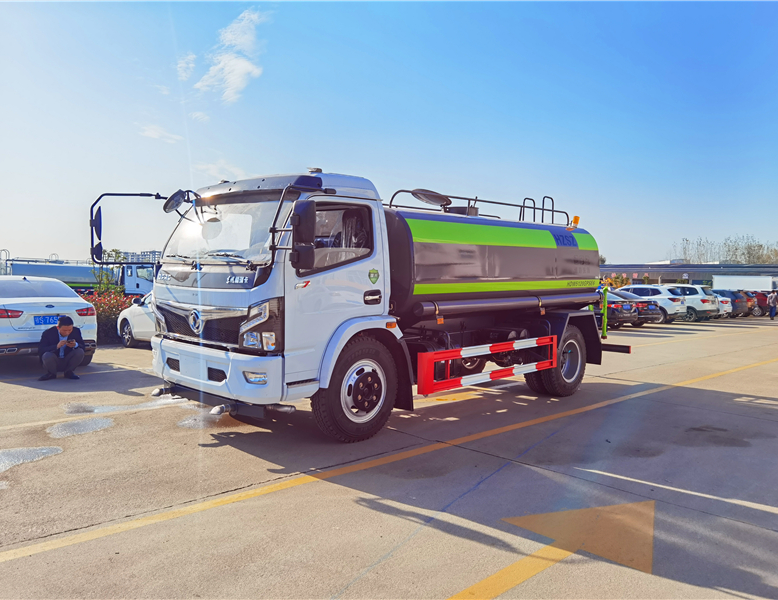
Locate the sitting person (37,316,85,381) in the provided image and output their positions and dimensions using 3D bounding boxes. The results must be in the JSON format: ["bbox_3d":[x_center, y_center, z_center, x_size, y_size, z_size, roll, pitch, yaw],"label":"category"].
[{"bbox_3d":[-4.876,0.681,9.243,0.660,0.900,0.750,1,2,-30],"label":"sitting person"}]

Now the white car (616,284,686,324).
[{"bbox_3d":[11.925,0.172,29.923,4.580,1.700,1.850,3,2,43],"label":"white car"}]

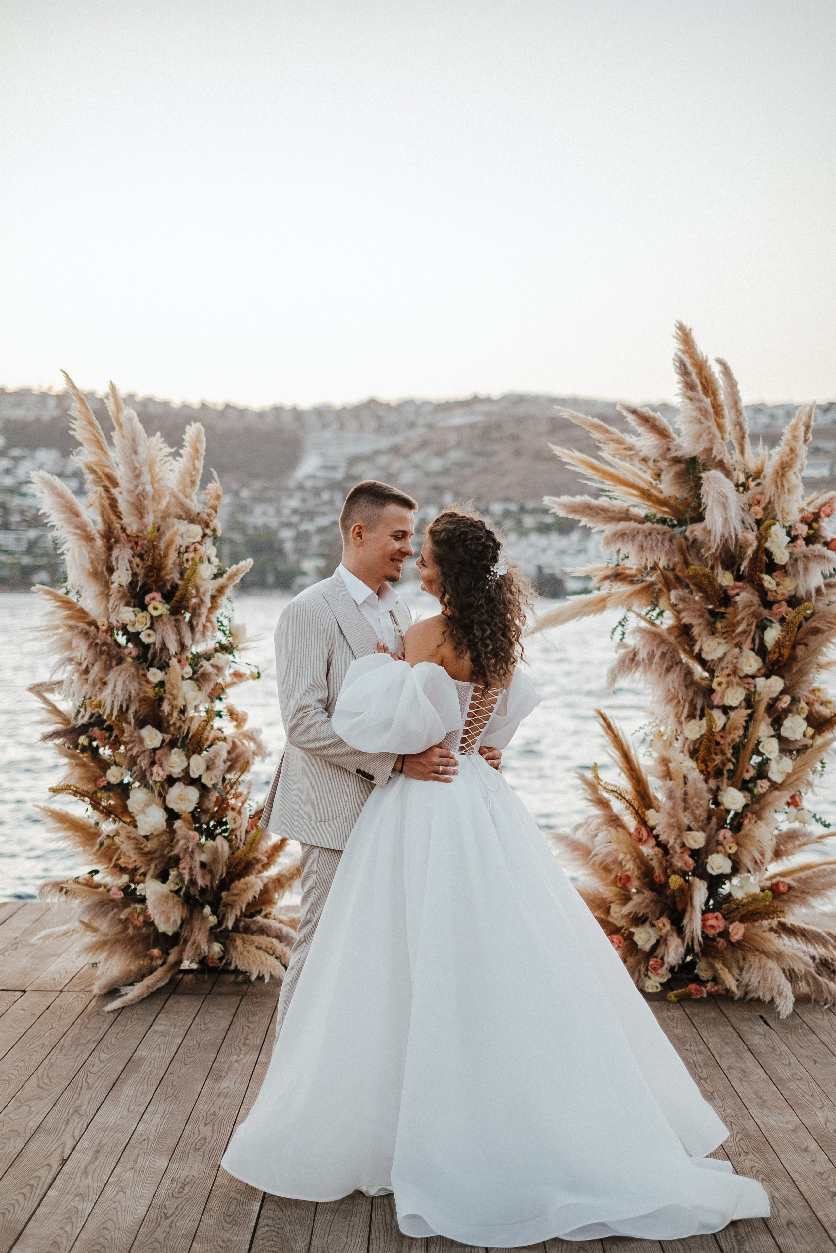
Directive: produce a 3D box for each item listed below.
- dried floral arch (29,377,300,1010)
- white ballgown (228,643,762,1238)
[{"bbox_3d":[-0.990,0.197,7.185,1.050,2.340,0.980,0,1,-6],"label":"dried floral arch"},{"bbox_3d":[0.280,0.737,4.764,1.200,1.350,1.250,-1,1,-40],"label":"white ballgown"}]

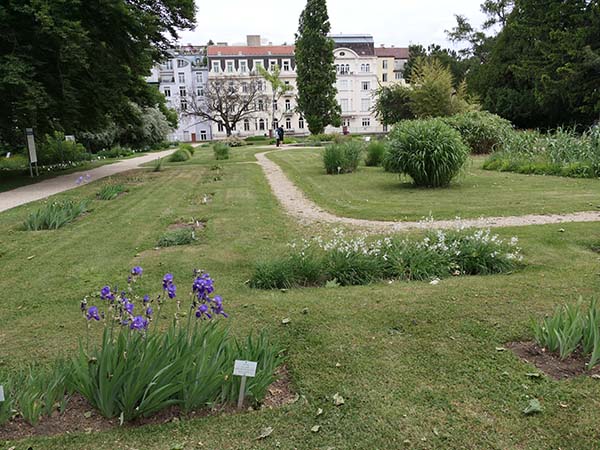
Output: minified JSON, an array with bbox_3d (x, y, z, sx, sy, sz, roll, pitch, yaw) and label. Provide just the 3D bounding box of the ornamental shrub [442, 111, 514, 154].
[{"bbox_3d":[8.999,-4.717,23.789,3.700,2.100,3.100,-2,12,0],"label":"ornamental shrub"}]

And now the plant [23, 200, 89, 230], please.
[{"bbox_3d":[-4.285,-0.246,8.247,0.650,0.370,1.350,-2,12,0],"label":"plant"}]

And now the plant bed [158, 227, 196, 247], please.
[{"bbox_3d":[-1.756,0.152,6.760,0.500,0.170,0.580,-2,12,0],"label":"plant bed"}]

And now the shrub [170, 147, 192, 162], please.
[{"bbox_3d":[-6.224,-3.700,24.422,1.100,0.680,1.050,-2,12,0],"label":"shrub"}]

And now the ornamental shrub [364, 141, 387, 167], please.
[{"bbox_3d":[2.909,-2.771,18.029,0.900,0.950,0.900,-2,12,0],"label":"ornamental shrub"}]

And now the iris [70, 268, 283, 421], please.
[{"bbox_3d":[-0.698,0.607,2.705,1.100,0.750,0.520,-2,12,0],"label":"iris"}]

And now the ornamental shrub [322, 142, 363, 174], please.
[{"bbox_3d":[1.440,-2.331,15.865,1.350,1.050,1.100,-2,12,0],"label":"ornamental shrub"}]

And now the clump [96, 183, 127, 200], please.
[{"bbox_3d":[-4.470,-0.824,11.190,0.500,0.320,0.950,-2,12,0],"label":"clump"}]

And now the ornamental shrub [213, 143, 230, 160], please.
[{"bbox_3d":[-4.073,-3.838,24.304,0.950,0.880,0.900,-2,12,0],"label":"ornamental shrub"}]

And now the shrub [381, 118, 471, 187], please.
[{"bbox_3d":[3.247,-1.862,11.888,2.100,1.650,2.000,-2,12,0],"label":"shrub"}]

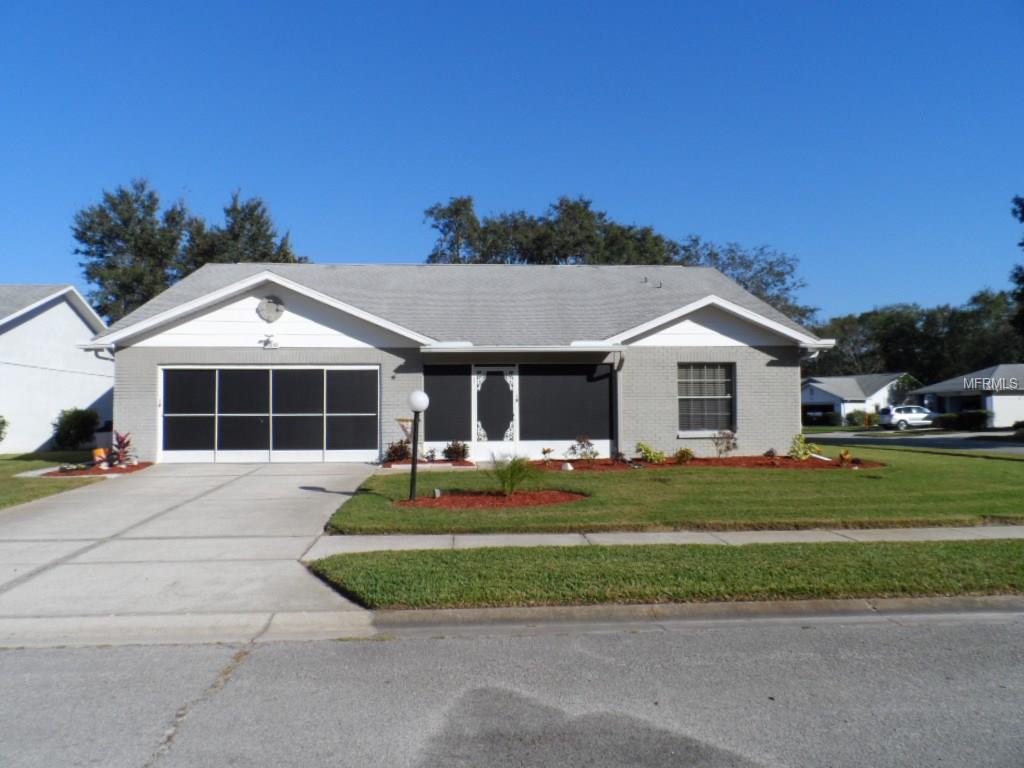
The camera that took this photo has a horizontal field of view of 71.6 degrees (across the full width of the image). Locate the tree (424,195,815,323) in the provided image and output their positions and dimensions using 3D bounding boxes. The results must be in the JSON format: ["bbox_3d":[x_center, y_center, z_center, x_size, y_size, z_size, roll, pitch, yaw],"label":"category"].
[{"bbox_3d":[6.081,-4.119,39.825,21.970,13.120,14.000,0,-2,0],"label":"tree"}]

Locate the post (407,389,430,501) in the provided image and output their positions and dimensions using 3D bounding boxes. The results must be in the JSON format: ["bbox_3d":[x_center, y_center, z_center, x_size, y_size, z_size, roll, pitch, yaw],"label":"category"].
[{"bbox_3d":[-1.430,0.914,10.600,0.310,1.640,0.310,3,-1,0],"label":"post"}]

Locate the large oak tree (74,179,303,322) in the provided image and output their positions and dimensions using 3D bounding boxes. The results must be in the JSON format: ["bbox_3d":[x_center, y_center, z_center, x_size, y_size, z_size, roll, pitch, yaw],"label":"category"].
[{"bbox_3d":[-18.199,-4.525,39.811,12.850,14.110,11.500,0,-2,0],"label":"large oak tree"}]

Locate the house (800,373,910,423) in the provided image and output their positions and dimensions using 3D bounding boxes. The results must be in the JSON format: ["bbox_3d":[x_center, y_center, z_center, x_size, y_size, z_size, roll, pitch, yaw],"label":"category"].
[{"bbox_3d":[31.497,1.347,69.719,13.500,5.000,13.200,1,-2,-27],"label":"house"}]

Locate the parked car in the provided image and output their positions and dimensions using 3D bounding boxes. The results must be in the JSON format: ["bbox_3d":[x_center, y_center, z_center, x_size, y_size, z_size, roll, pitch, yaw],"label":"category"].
[{"bbox_3d":[28.026,2.382,49.379,4.600,1.700,1.850,0,-2,-8],"label":"parked car"}]

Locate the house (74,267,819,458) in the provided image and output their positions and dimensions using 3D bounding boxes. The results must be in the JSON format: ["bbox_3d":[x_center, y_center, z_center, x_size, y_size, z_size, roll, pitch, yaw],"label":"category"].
[{"bbox_3d":[-1.275,-0.896,22.219,16.400,5.650,13.200,0,-2,-3],"label":"house"}]

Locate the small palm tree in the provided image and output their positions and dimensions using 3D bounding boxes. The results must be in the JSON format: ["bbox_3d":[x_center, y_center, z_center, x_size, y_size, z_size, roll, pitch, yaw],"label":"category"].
[{"bbox_3d":[0.008,1.437,11.150,0.820,0.660,0.780,0,-2,0],"label":"small palm tree"}]

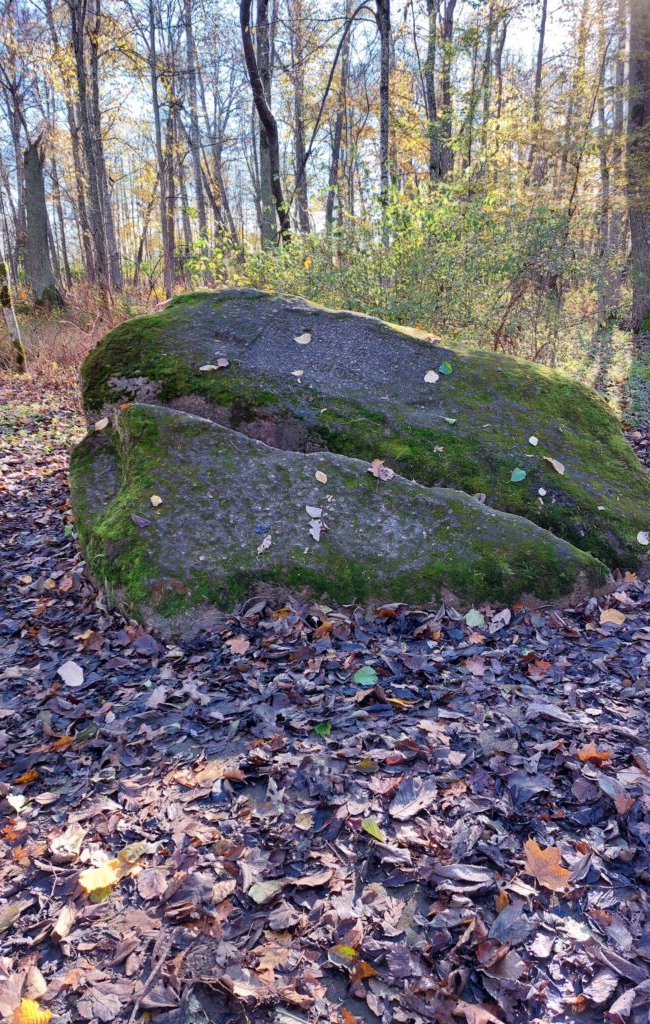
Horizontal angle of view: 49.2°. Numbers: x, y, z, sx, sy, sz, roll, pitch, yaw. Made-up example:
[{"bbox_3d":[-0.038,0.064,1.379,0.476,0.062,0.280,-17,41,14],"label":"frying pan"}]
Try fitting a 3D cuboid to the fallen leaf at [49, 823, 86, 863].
[{"bbox_3d":[-0.648,0.832,1.787,0.085,0.040,0.105,7,21,19],"label":"fallen leaf"}]

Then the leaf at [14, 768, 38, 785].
[{"bbox_3d":[-0.918,0.811,2.177,0.070,0.020,0.048,-17,26,-39],"label":"leaf"}]

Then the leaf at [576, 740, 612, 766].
[{"bbox_3d":[0.856,0.764,2.255,0.108,0.028,0.088,-1,20,0],"label":"leaf"}]

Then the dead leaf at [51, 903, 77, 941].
[{"bbox_3d":[-0.579,0.909,1.577,0.050,0.030,0.090,10,23,26],"label":"dead leaf"}]

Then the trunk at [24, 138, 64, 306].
[{"bbox_3d":[-6.987,-7.186,17.623,0.900,3.700,0.900,-6,21,-20],"label":"trunk"}]

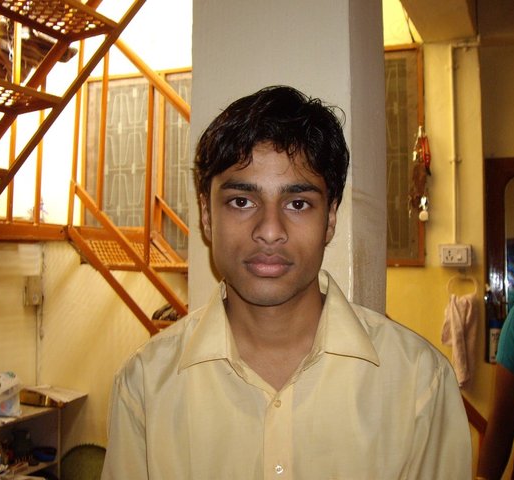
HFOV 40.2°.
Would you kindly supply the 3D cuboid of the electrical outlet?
[{"bbox_3d":[0.913,0.071,3.230,0.143,0.098,0.045,-1,-4,17],"label":"electrical outlet"}]

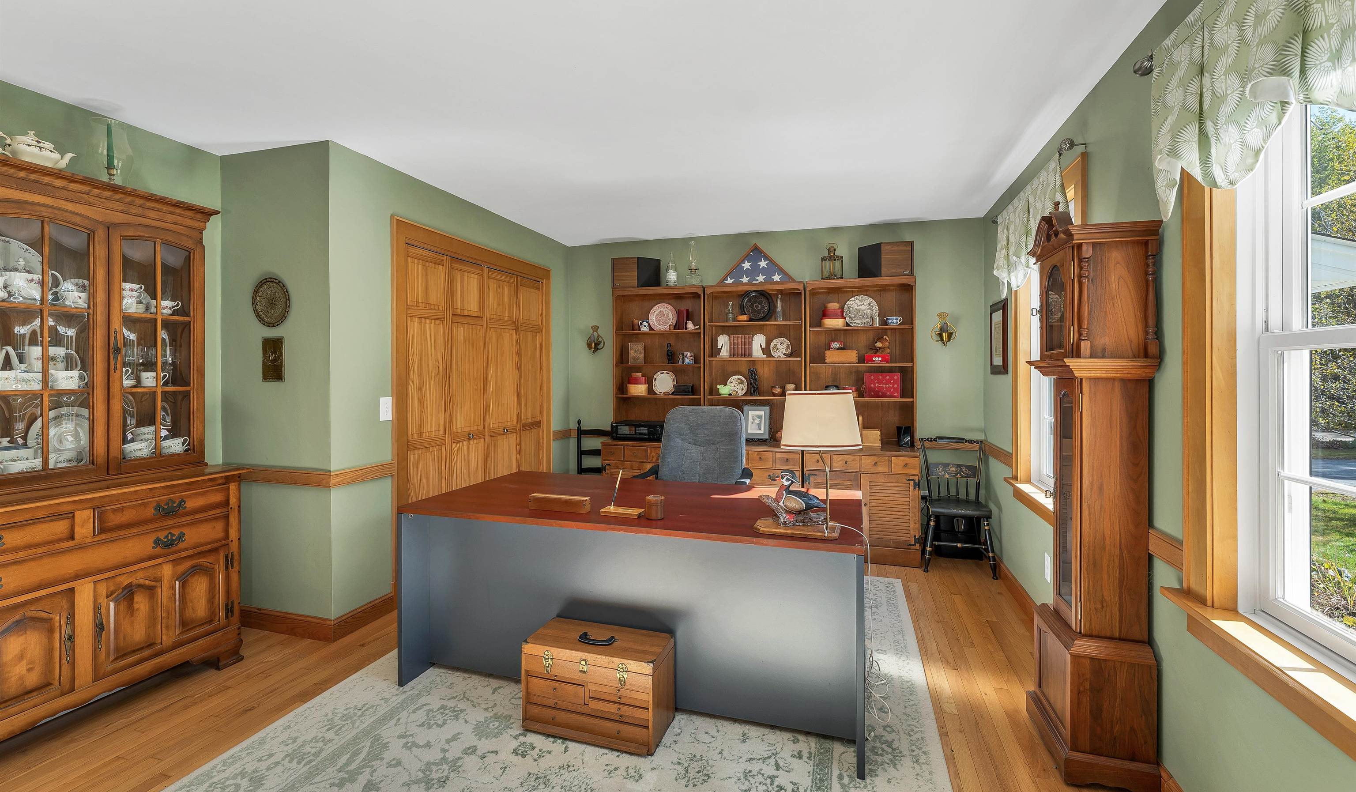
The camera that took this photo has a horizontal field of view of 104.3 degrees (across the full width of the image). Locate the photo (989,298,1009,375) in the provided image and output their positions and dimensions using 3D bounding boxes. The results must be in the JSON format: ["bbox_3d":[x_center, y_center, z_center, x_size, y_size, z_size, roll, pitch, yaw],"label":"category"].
[{"bbox_3d":[2.069,-0.378,3.407,0.030,0.460,0.430,0,1,17],"label":"photo"}]

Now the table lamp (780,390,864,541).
[{"bbox_3d":[0.496,0.235,1.837,0.290,0.515,0.200,0,1,16],"label":"table lamp"}]

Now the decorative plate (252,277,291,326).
[{"bbox_3d":[-2.073,-0.474,2.682,0.265,0.260,0.025,0,1,15],"label":"decorative plate"}]

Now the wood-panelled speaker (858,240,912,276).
[{"bbox_3d":[1.518,-0.979,3.881,0.400,0.250,0.220,0,1,15],"label":"wood-panelled speaker"}]

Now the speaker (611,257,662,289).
[{"bbox_3d":[-0.307,-1.013,4.395,0.420,0.255,0.220,0,1,15],"label":"speaker"}]

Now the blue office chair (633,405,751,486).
[{"bbox_3d":[0.084,0.617,3.106,0.660,1.110,0.680,0,1,17],"label":"blue office chair"}]

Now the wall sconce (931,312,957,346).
[{"bbox_3d":[1.950,-0.494,3.877,0.165,0.255,0.110,0,1,15],"label":"wall sconce"}]

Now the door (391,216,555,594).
[{"bbox_3d":[-1.339,0.059,3.710,0.080,2.180,1.660,0,1,17],"label":"door"}]

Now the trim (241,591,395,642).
[{"bbox_3d":[-1.938,1.134,2.838,0.700,0.110,0.380,0,1,16],"label":"trim"}]

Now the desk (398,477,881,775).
[{"bbox_3d":[-0.144,0.830,2.371,1.830,0.750,0.910,0,1,16],"label":"desk"}]

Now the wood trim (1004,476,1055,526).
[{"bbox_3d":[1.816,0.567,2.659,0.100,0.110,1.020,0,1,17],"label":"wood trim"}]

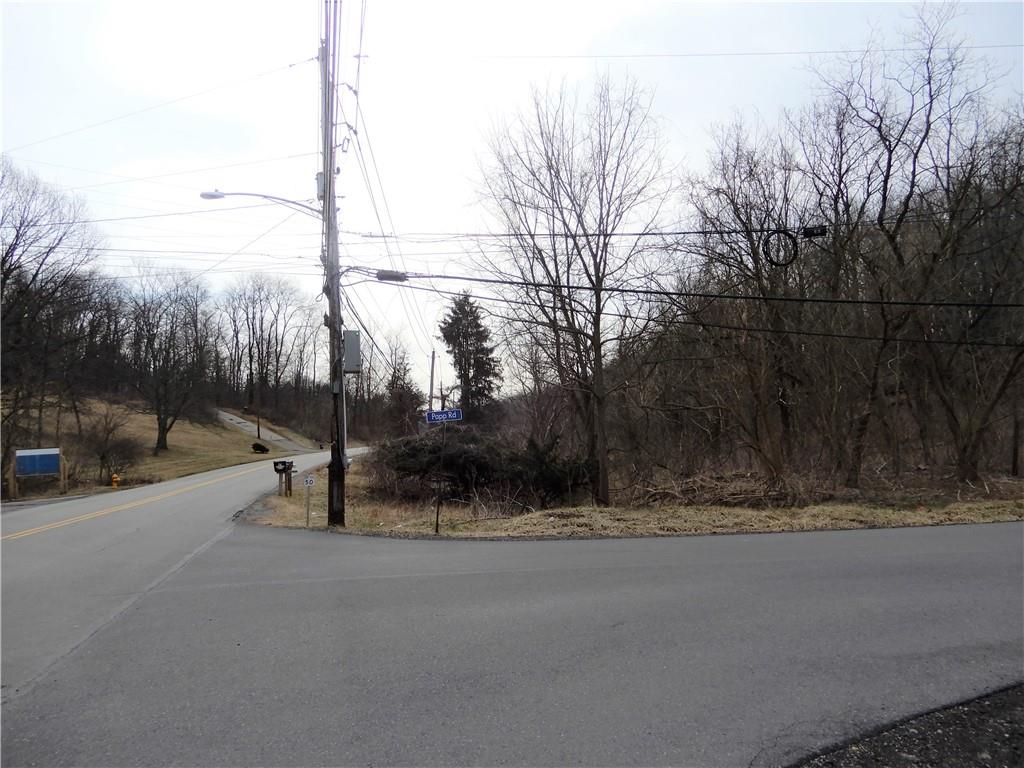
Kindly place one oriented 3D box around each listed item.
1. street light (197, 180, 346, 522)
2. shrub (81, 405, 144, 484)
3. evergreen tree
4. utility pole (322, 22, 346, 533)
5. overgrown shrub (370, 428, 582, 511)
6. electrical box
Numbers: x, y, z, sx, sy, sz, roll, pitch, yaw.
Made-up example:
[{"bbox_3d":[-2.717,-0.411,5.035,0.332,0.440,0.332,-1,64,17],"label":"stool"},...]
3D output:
[{"bbox_3d":[-5.033,-0.574,15.211,3.020,7.240,0.420,1,-6,-14],"label":"street light"},{"bbox_3d":[-19.694,2.958,35.000,2.950,3.750,2.800,3,-6,-29],"label":"shrub"},{"bbox_3d":[-2.574,-0.091,43.000,3.700,10.901,3.700,0,-5,0],"label":"evergreen tree"},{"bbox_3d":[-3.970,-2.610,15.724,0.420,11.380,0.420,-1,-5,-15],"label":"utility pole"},{"bbox_3d":[-0.915,2.324,20.000,5.800,2.250,3.600,0,-5,0],"label":"overgrown shrub"},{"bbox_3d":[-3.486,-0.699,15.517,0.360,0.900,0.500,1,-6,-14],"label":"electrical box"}]

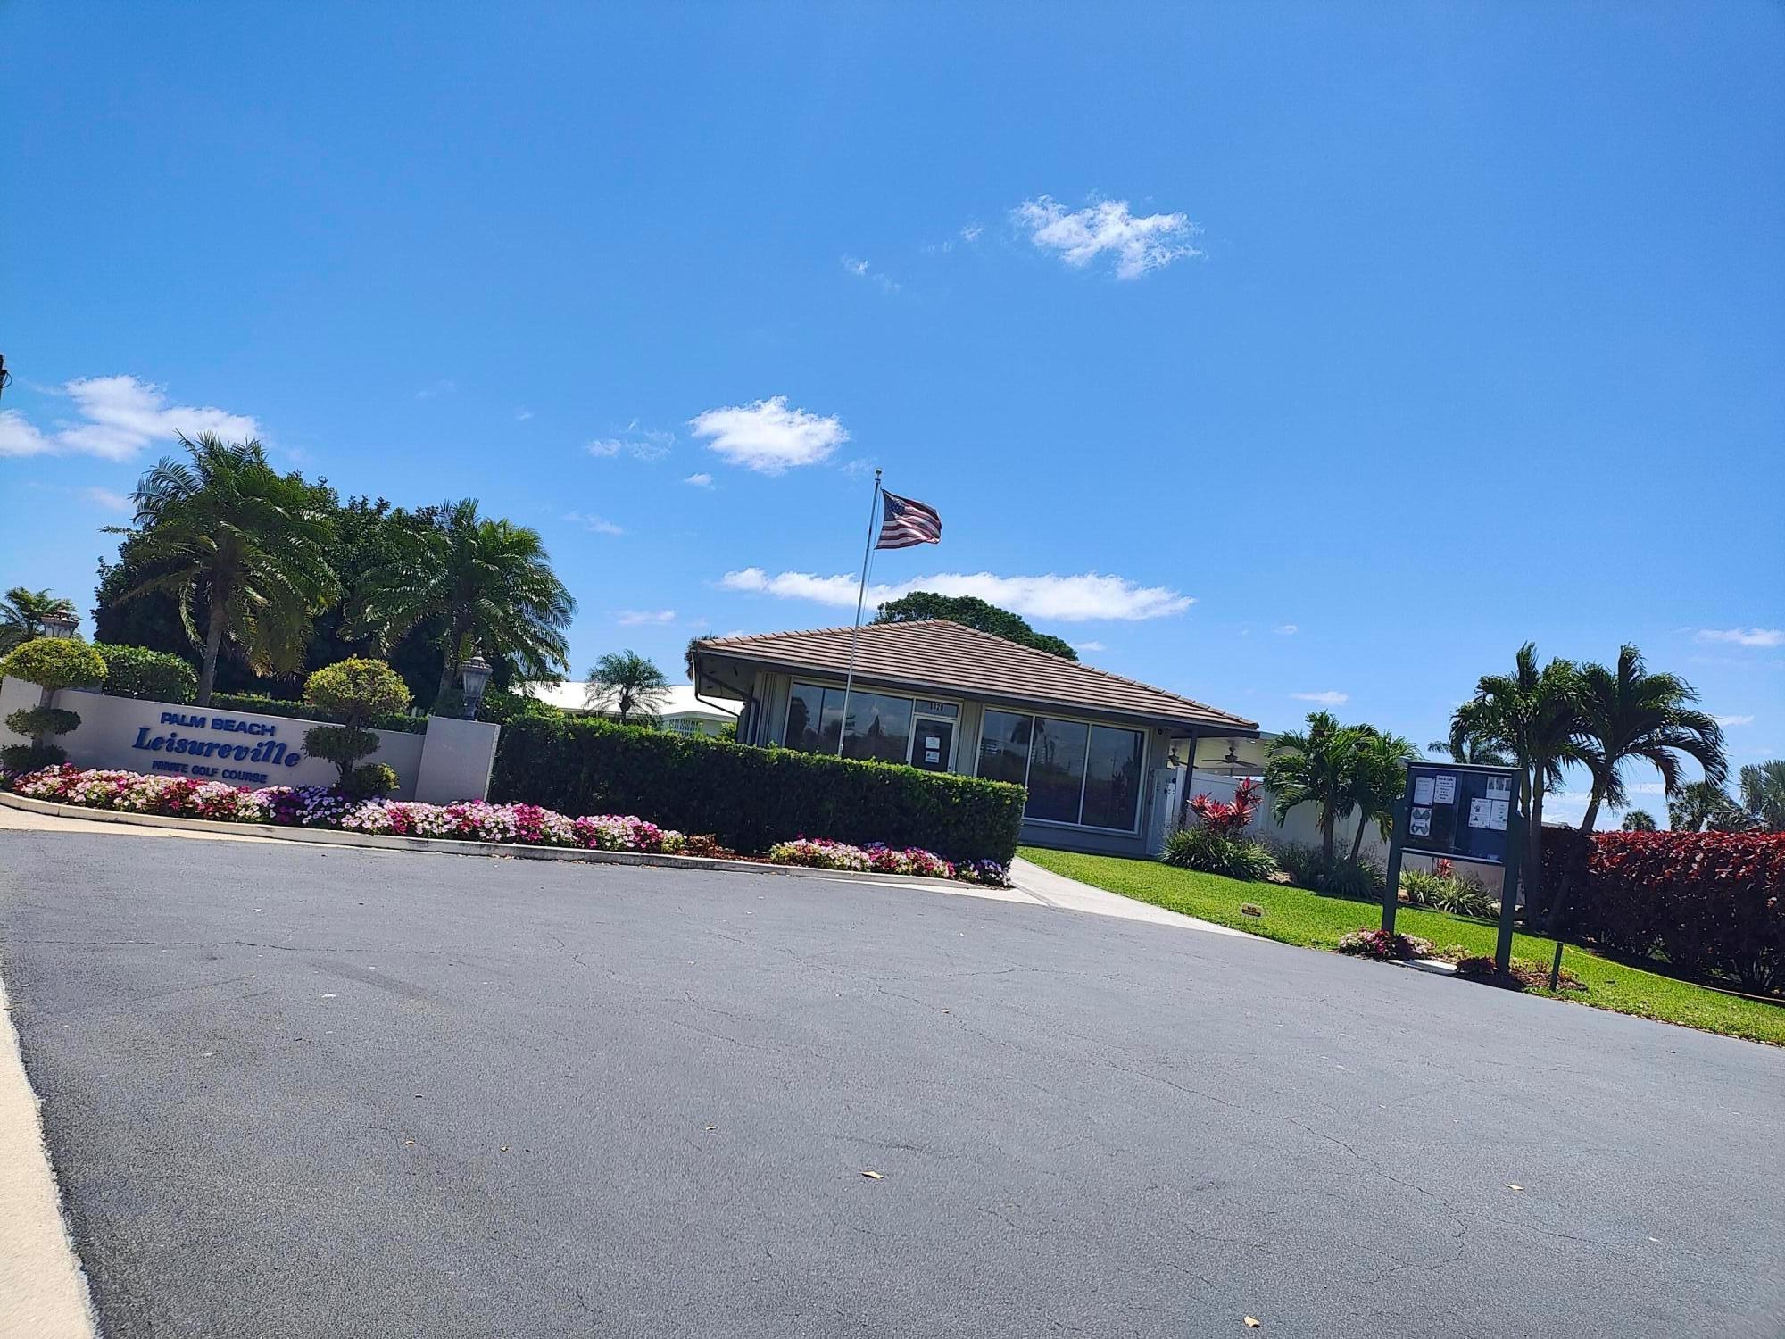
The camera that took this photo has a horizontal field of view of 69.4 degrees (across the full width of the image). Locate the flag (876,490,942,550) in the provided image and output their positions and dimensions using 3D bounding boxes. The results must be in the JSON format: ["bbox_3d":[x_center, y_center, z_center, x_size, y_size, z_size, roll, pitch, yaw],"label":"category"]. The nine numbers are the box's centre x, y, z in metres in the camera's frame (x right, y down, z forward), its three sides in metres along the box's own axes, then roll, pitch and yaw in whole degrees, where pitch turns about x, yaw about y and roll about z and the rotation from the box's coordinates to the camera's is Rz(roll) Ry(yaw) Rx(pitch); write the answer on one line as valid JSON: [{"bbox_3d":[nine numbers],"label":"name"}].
[{"bbox_3d":[0.262,-2.322,20.152,1.150,0.920,0.400,8,-5,0],"label":"flag"}]

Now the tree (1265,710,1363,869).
[{"bbox_3d":[7.692,2.400,23.466,1.950,3.240,1.950,6,-5,19],"label":"tree"}]

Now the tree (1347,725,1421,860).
[{"bbox_3d":[8.182,2.447,22.203,1.500,2.896,1.500,7,-5,0],"label":"tree"}]

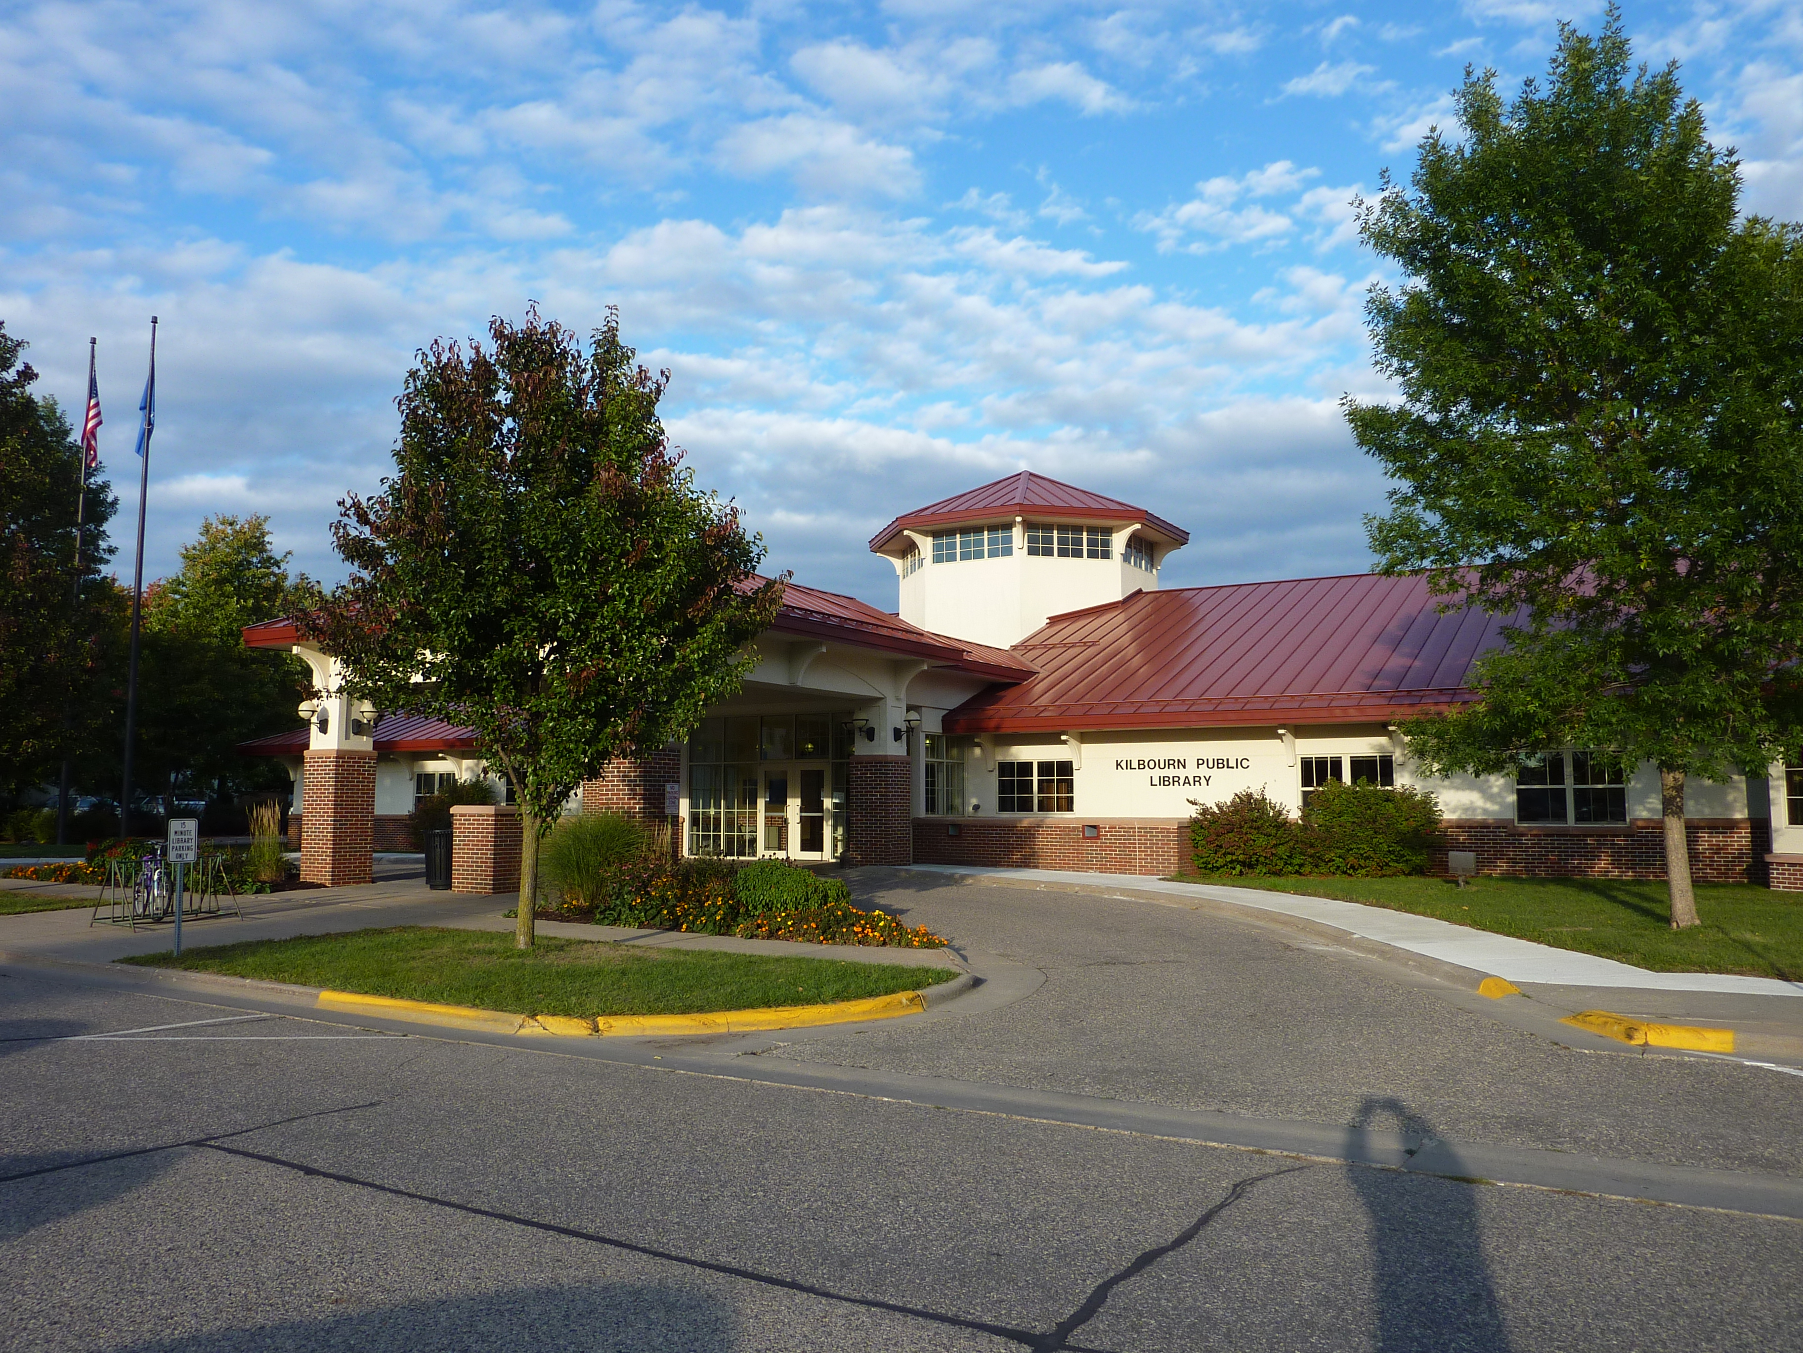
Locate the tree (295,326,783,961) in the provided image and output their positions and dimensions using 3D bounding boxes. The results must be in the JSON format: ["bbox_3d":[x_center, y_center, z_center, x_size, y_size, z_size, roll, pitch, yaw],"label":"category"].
[{"bbox_3d":[-3.783,-0.600,14.179,5.100,7.000,4.900,2,-6,-16],"label":"tree"}]

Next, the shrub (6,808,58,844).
[{"bbox_3d":[-20.725,3.538,31.000,1.200,0.880,1.100,4,-6,-33],"label":"shrub"}]

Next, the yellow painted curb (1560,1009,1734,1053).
[{"bbox_3d":[5.165,2.492,9.230,0.489,0.120,1.405,2,-6,-19],"label":"yellow painted curb"}]

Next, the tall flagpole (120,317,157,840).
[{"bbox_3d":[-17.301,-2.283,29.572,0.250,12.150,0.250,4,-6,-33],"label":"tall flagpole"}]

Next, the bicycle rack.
[{"bbox_3d":[-9.370,2.736,16.667,0.950,0.840,1.480,-3,-6,29],"label":"bicycle rack"}]

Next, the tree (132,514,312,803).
[{"bbox_3d":[-22.919,-0.078,44.527,6.300,11.200,6.300,3,-6,-30],"label":"tree"}]

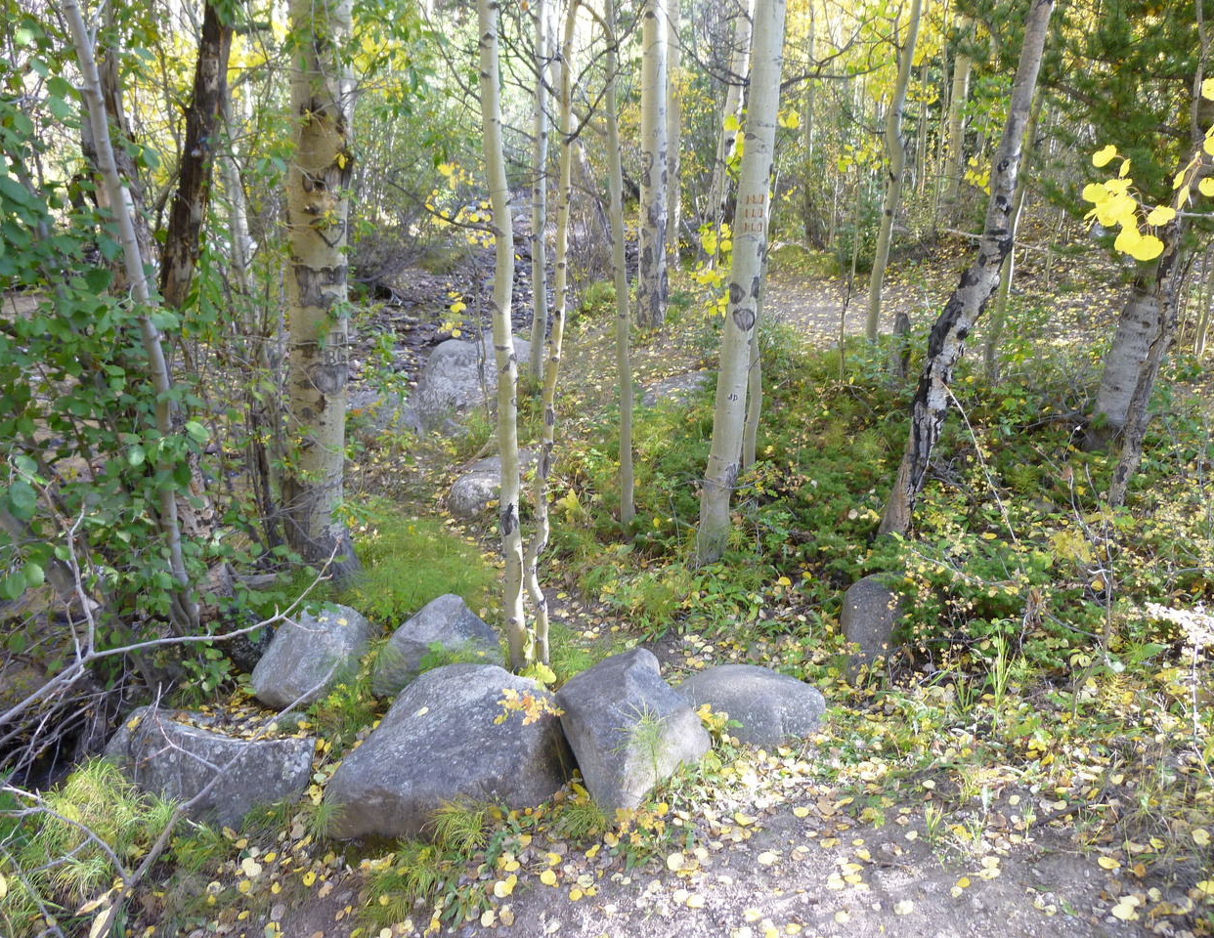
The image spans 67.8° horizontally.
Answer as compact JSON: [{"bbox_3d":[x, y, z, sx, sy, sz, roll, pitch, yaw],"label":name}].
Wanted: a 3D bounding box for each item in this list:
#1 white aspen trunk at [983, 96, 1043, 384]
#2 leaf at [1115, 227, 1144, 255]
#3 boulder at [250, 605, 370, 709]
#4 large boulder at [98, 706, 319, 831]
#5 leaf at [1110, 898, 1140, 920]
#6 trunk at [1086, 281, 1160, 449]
[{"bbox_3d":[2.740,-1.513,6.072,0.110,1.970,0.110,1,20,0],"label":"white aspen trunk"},{"bbox_3d":[0.825,-0.361,1.430,0.044,0.043,0.012,9,17,28],"label":"leaf"},{"bbox_3d":[-0.966,0.577,3.055,0.380,0.290,0.330,-4,18,-14],"label":"boulder"},{"bbox_3d":[-1.120,0.826,2.616,0.540,0.290,0.270,-1,17,-5],"label":"large boulder"},{"bbox_3d":[1.153,0.980,2.011,0.056,0.014,0.056,1,17,0],"label":"leaf"},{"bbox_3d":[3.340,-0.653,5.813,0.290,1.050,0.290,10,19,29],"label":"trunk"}]

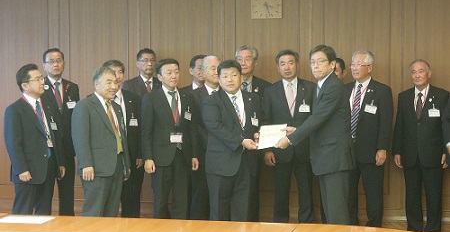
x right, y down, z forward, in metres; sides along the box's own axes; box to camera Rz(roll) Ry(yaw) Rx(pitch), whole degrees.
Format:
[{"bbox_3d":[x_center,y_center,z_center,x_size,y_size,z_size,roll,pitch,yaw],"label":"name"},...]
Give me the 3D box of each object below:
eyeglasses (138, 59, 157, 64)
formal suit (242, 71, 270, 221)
[{"bbox_3d":[-0.720,-0.501,9.250,0.142,0.042,0.140,-2,4,-28],"label":"eyeglasses"},{"bbox_3d":[0.192,0.377,8.728,0.510,1.460,0.290,0,4,12],"label":"formal suit"}]

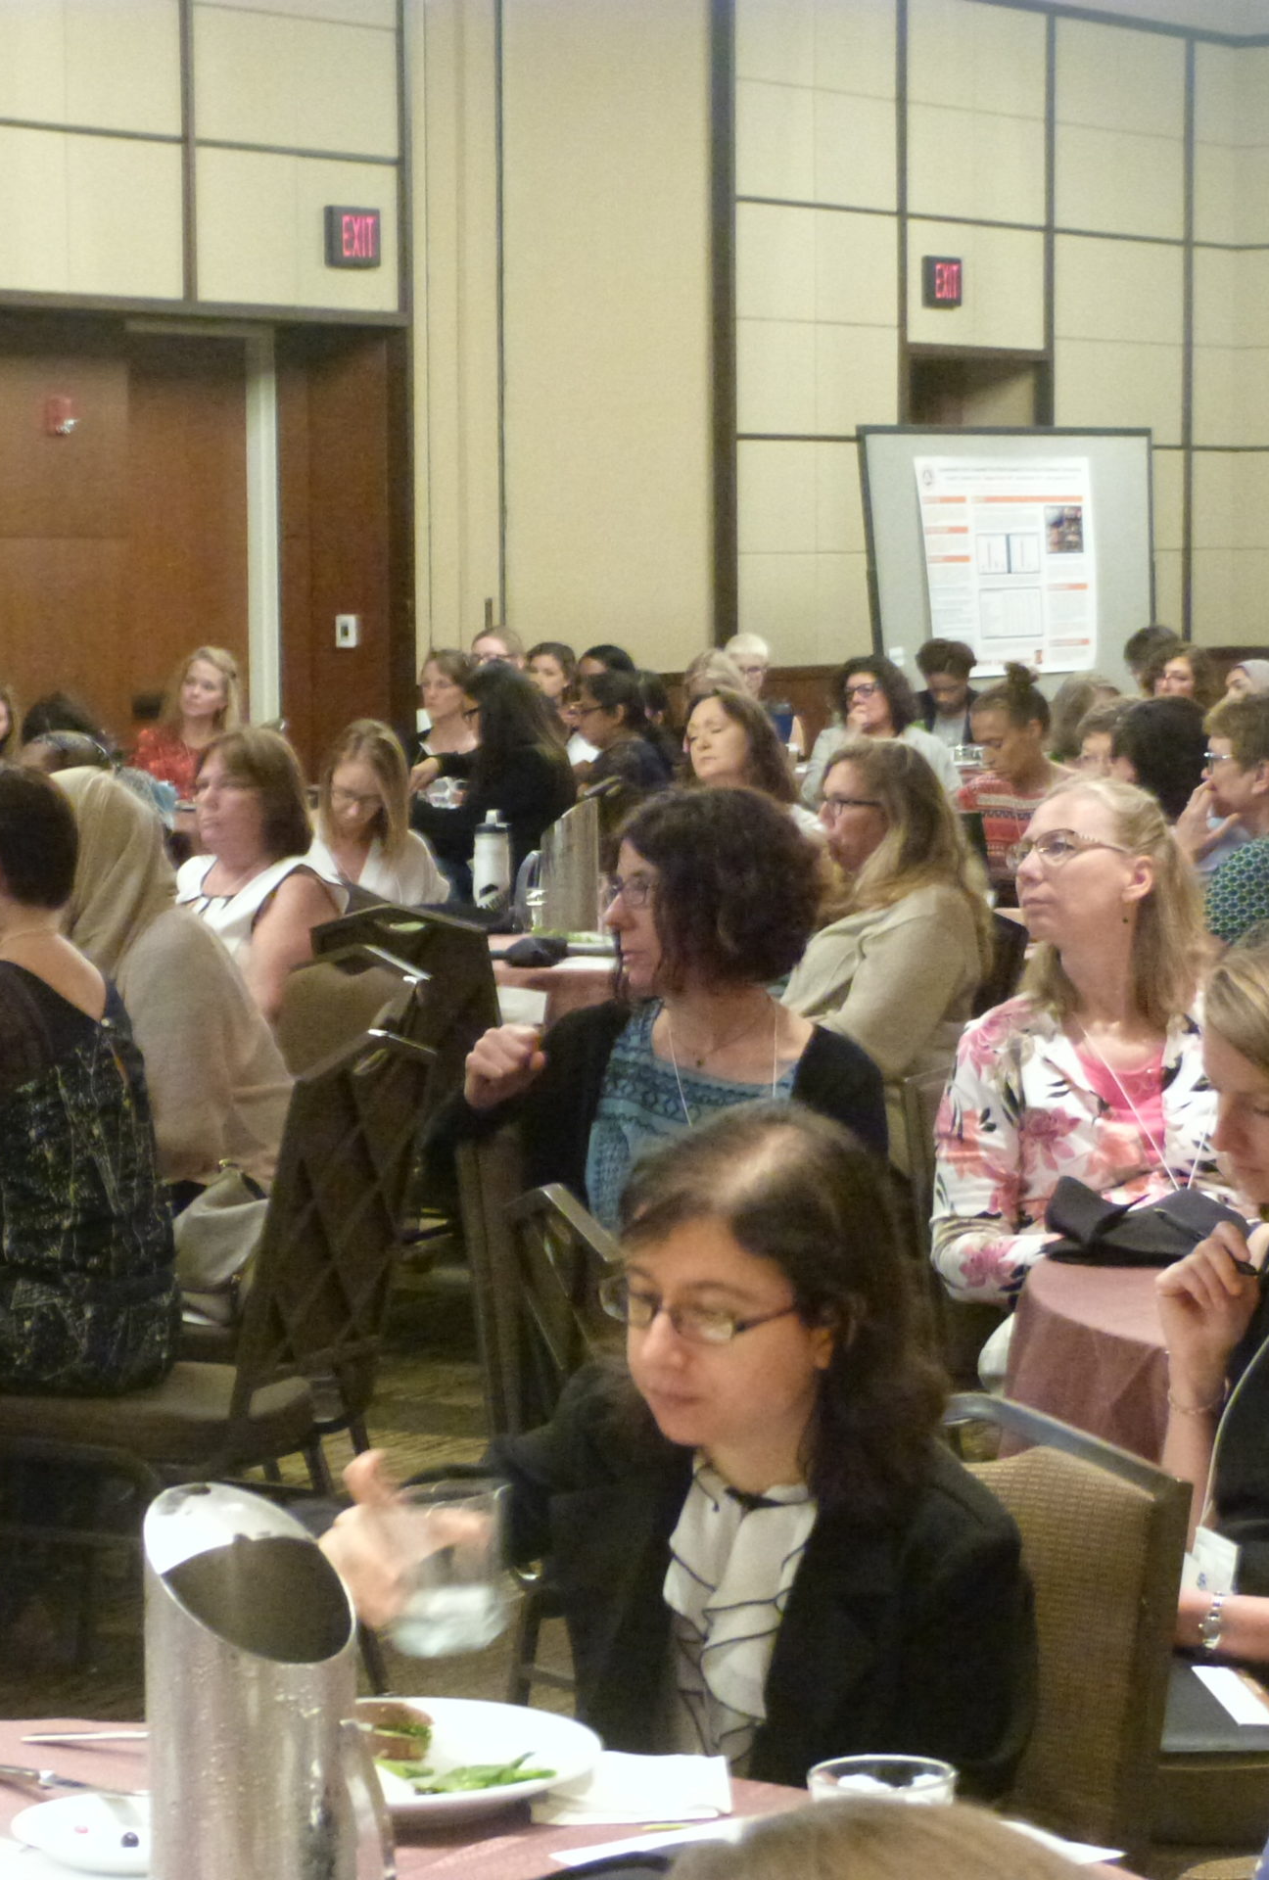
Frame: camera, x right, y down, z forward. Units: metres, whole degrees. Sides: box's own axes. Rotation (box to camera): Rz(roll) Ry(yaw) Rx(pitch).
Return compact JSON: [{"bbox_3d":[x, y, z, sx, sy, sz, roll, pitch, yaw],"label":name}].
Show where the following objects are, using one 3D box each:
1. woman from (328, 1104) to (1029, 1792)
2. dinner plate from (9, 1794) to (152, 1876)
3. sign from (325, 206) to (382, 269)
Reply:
[{"bbox_3d":[0.010,0.703,3.850,0.520,1.190,0.740,2,5,30],"label":"woman"},{"bbox_3d":[-0.303,0.572,3.300,0.180,0.023,0.180,0,5,0],"label":"dinner plate"},{"bbox_3d":[-1.079,-2.678,19.913,0.050,0.225,0.330,2,5,31],"label":"sign"}]

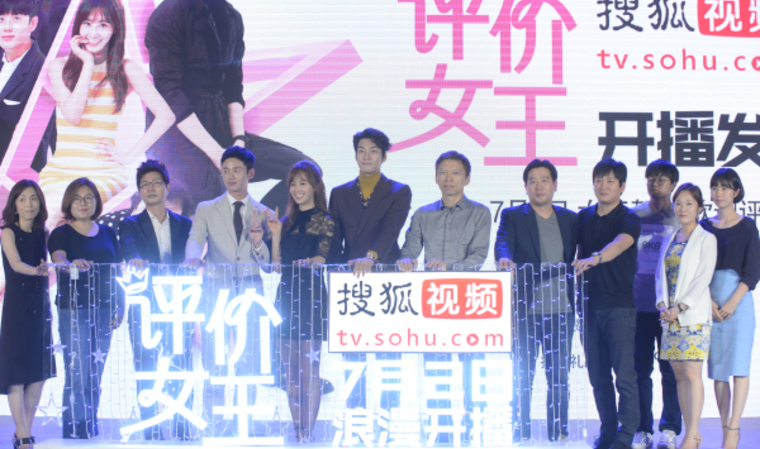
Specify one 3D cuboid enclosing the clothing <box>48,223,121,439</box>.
[{"bbox_3d":[-1.722,0.638,8.600,0.419,1.299,0.360,0,0,-6],"label":"clothing"}]

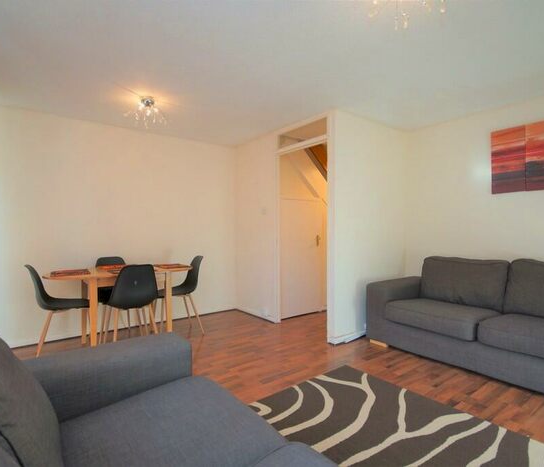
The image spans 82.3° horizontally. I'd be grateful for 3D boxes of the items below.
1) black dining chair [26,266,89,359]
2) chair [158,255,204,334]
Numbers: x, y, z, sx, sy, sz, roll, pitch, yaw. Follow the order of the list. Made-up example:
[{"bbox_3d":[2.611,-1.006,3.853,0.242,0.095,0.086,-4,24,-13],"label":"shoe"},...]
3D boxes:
[{"bbox_3d":[-1.820,0.681,2.715,0.514,0.834,0.465,-1,1,-37],"label":"black dining chair"},{"bbox_3d":[-0.974,0.670,3.364,0.514,0.834,0.465,-1,1,-37],"label":"chair"}]

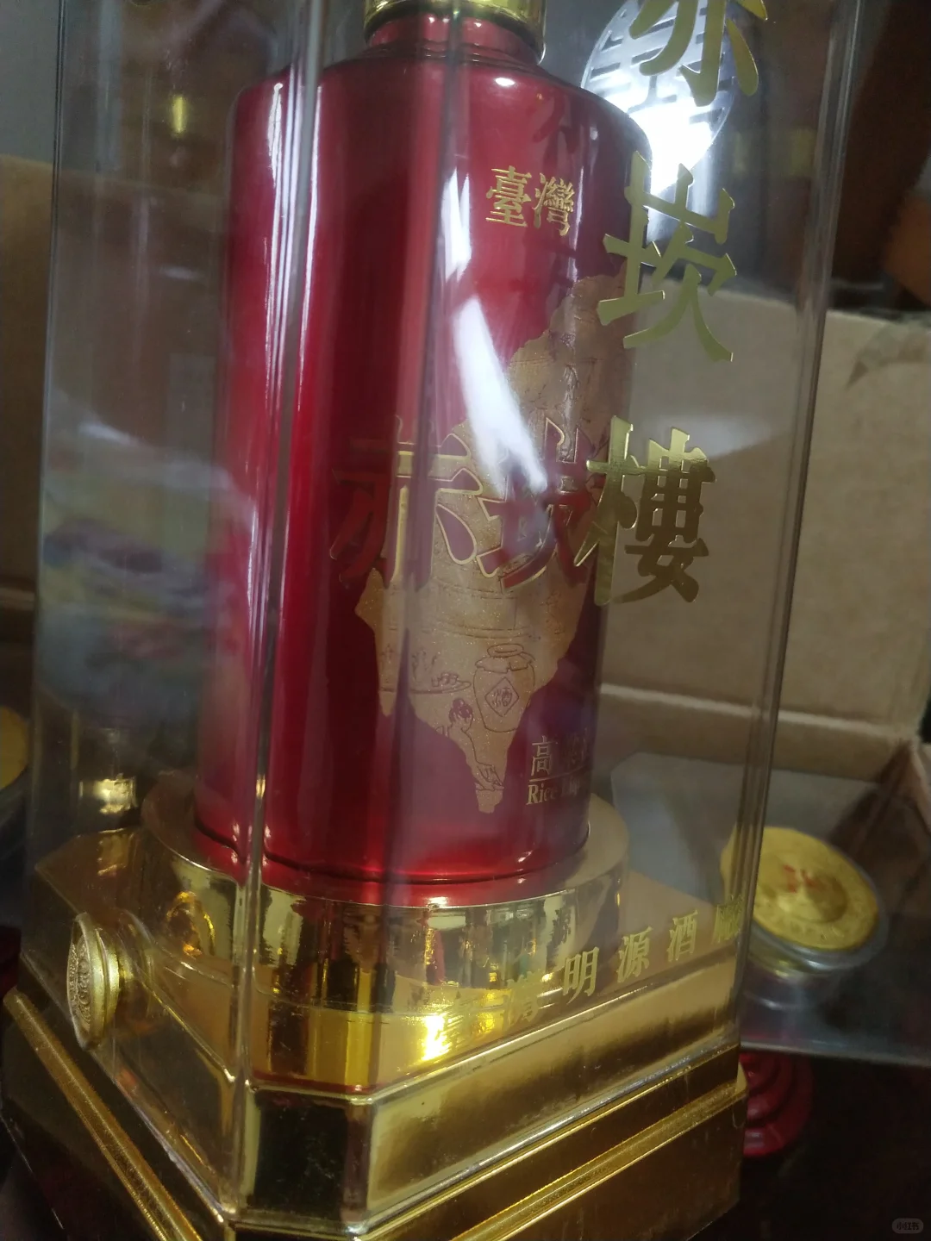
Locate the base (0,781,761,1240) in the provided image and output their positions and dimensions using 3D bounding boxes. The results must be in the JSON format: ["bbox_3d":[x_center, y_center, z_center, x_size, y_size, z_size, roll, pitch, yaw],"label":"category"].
[{"bbox_3d":[-0.019,0.076,0.233,0.126,0.077,0.125,-3,13,-40],"label":"base"}]

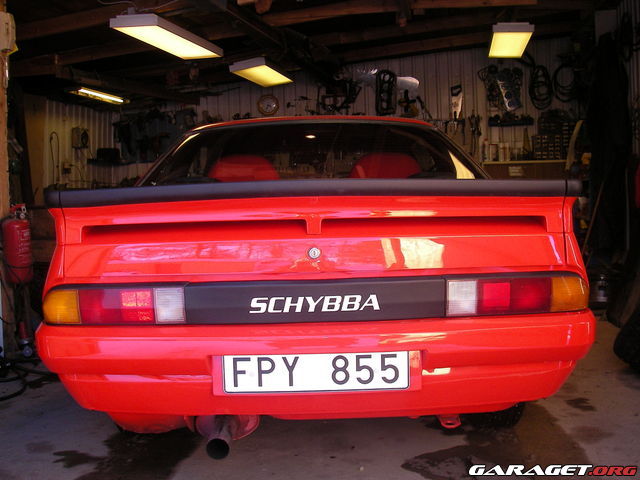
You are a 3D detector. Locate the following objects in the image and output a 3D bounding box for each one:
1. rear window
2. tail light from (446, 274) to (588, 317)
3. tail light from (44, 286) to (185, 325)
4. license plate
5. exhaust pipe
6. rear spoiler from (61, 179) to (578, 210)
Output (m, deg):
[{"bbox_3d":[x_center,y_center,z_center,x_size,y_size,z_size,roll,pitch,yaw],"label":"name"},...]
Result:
[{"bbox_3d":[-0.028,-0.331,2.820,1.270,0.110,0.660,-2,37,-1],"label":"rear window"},{"bbox_3d":[0.562,0.162,2.010,0.388,0.102,0.130,-2,3,-10],"label":"tail light"},{"bbox_3d":[-0.582,0.187,2.010,0.388,0.102,0.130,-1,3,8],"label":"tail light"},{"bbox_3d":[-0.008,0.348,1.860,0.488,0.110,0.020,-2,3,-1],"label":"license plate"},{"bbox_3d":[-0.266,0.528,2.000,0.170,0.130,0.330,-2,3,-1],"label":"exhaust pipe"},{"bbox_3d":[-0.017,-0.135,2.000,1.510,0.068,0.160,-2,3,-1],"label":"rear spoiler"}]

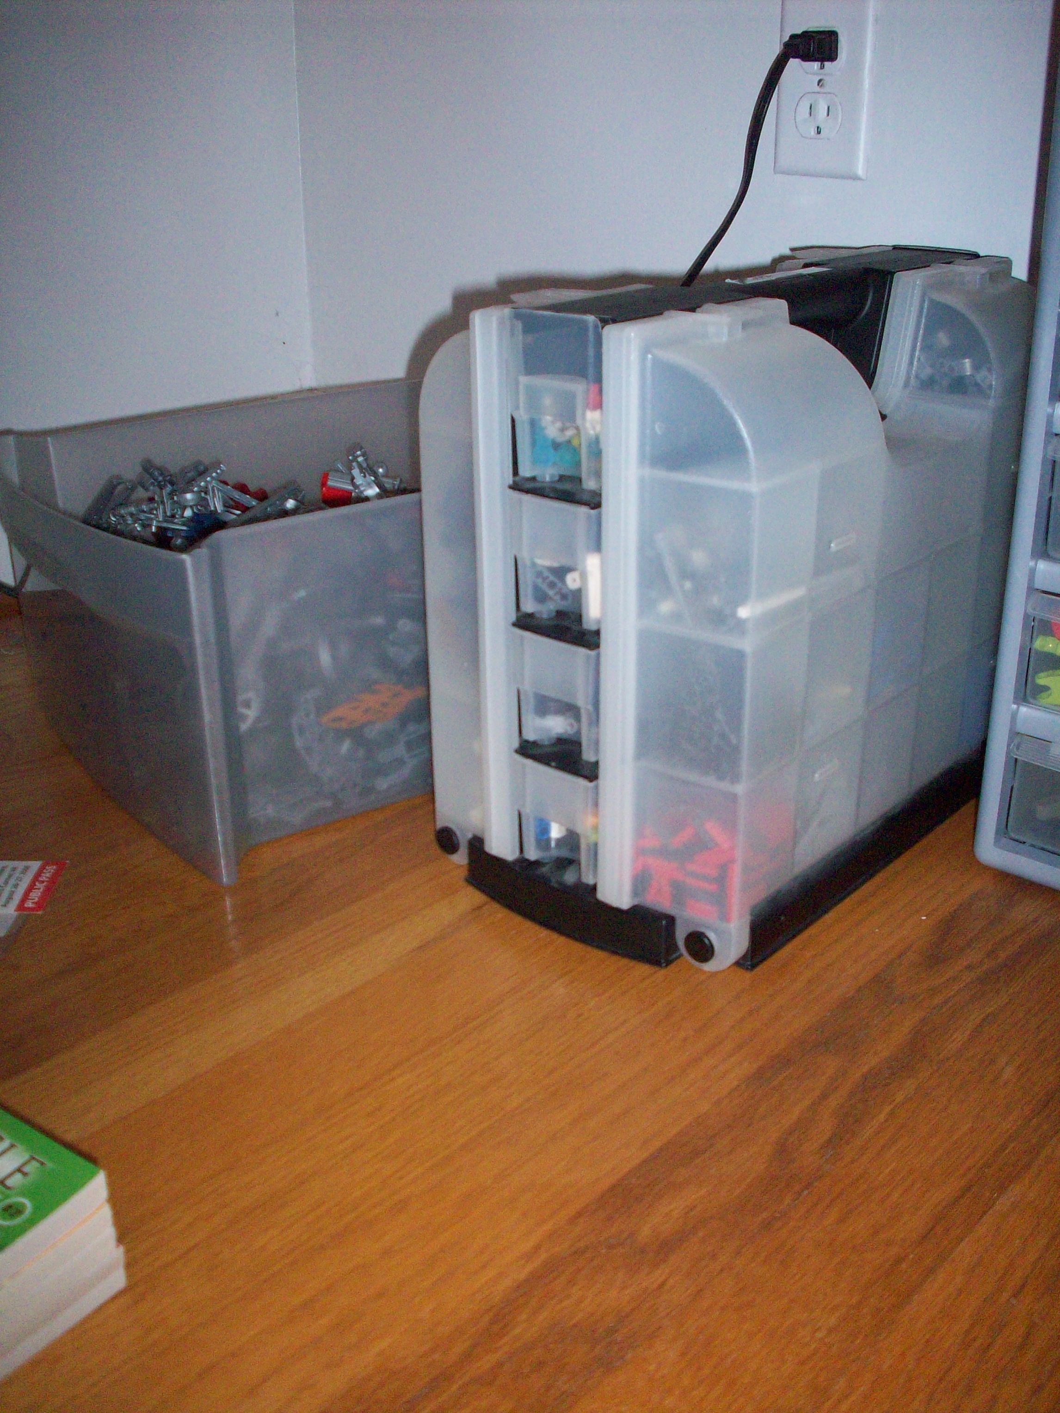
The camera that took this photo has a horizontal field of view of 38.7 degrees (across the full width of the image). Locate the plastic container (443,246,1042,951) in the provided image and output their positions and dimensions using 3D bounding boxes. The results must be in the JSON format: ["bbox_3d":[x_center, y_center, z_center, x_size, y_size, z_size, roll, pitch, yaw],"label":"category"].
[{"bbox_3d":[0.127,-0.079,0.794,0.184,0.292,0.359,18,29,38],"label":"plastic container"}]

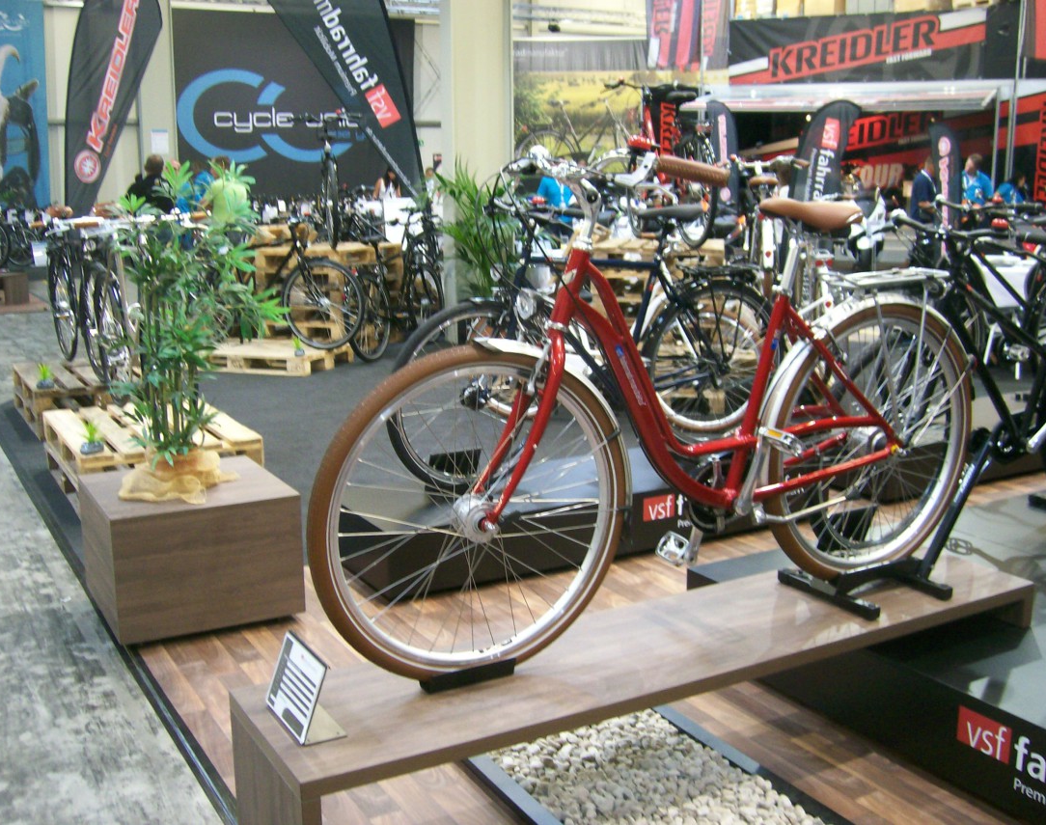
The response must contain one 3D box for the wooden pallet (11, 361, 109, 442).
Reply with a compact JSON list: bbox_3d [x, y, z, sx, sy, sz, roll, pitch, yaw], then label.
[{"bbox_3d":[-2.791,-0.117,7.175,0.800,0.290,1.200,-7,13,-30],"label":"wooden pallet"}]

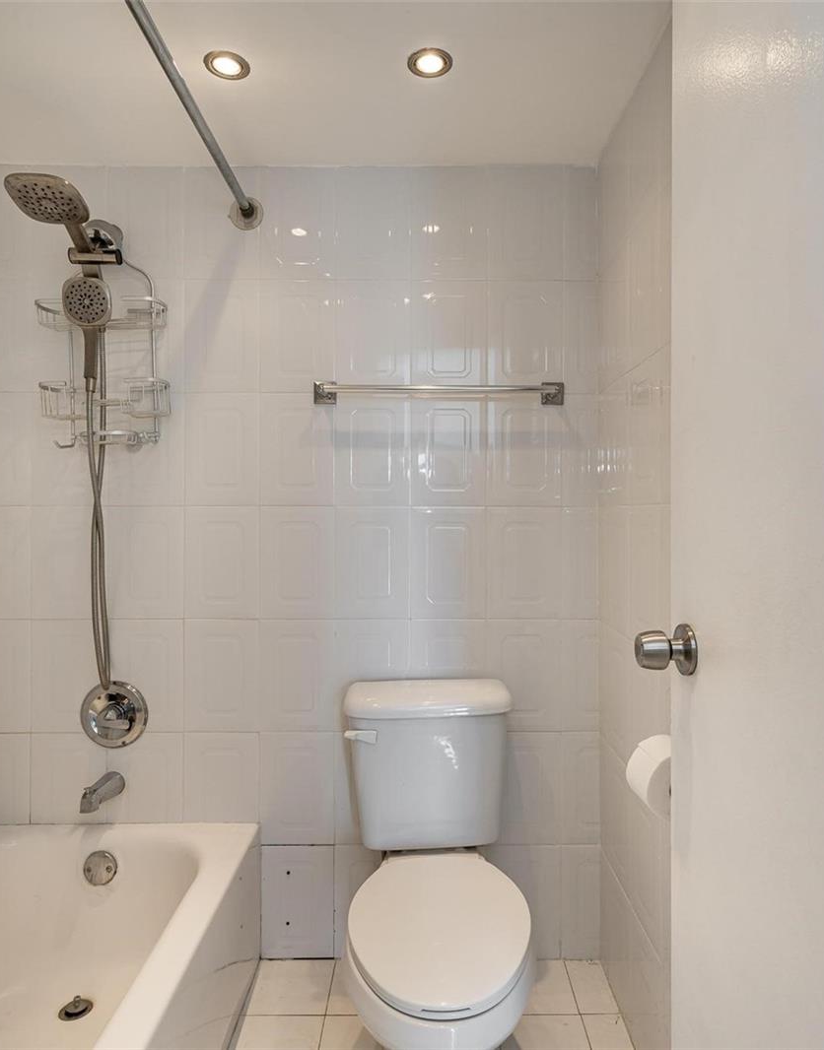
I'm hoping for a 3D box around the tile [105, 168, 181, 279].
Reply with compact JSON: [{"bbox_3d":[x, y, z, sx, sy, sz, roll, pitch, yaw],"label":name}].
[{"bbox_3d":[-0.711,-0.803,1.868,0.201,0.301,0.010,0,0,0],"label":"tile"}]

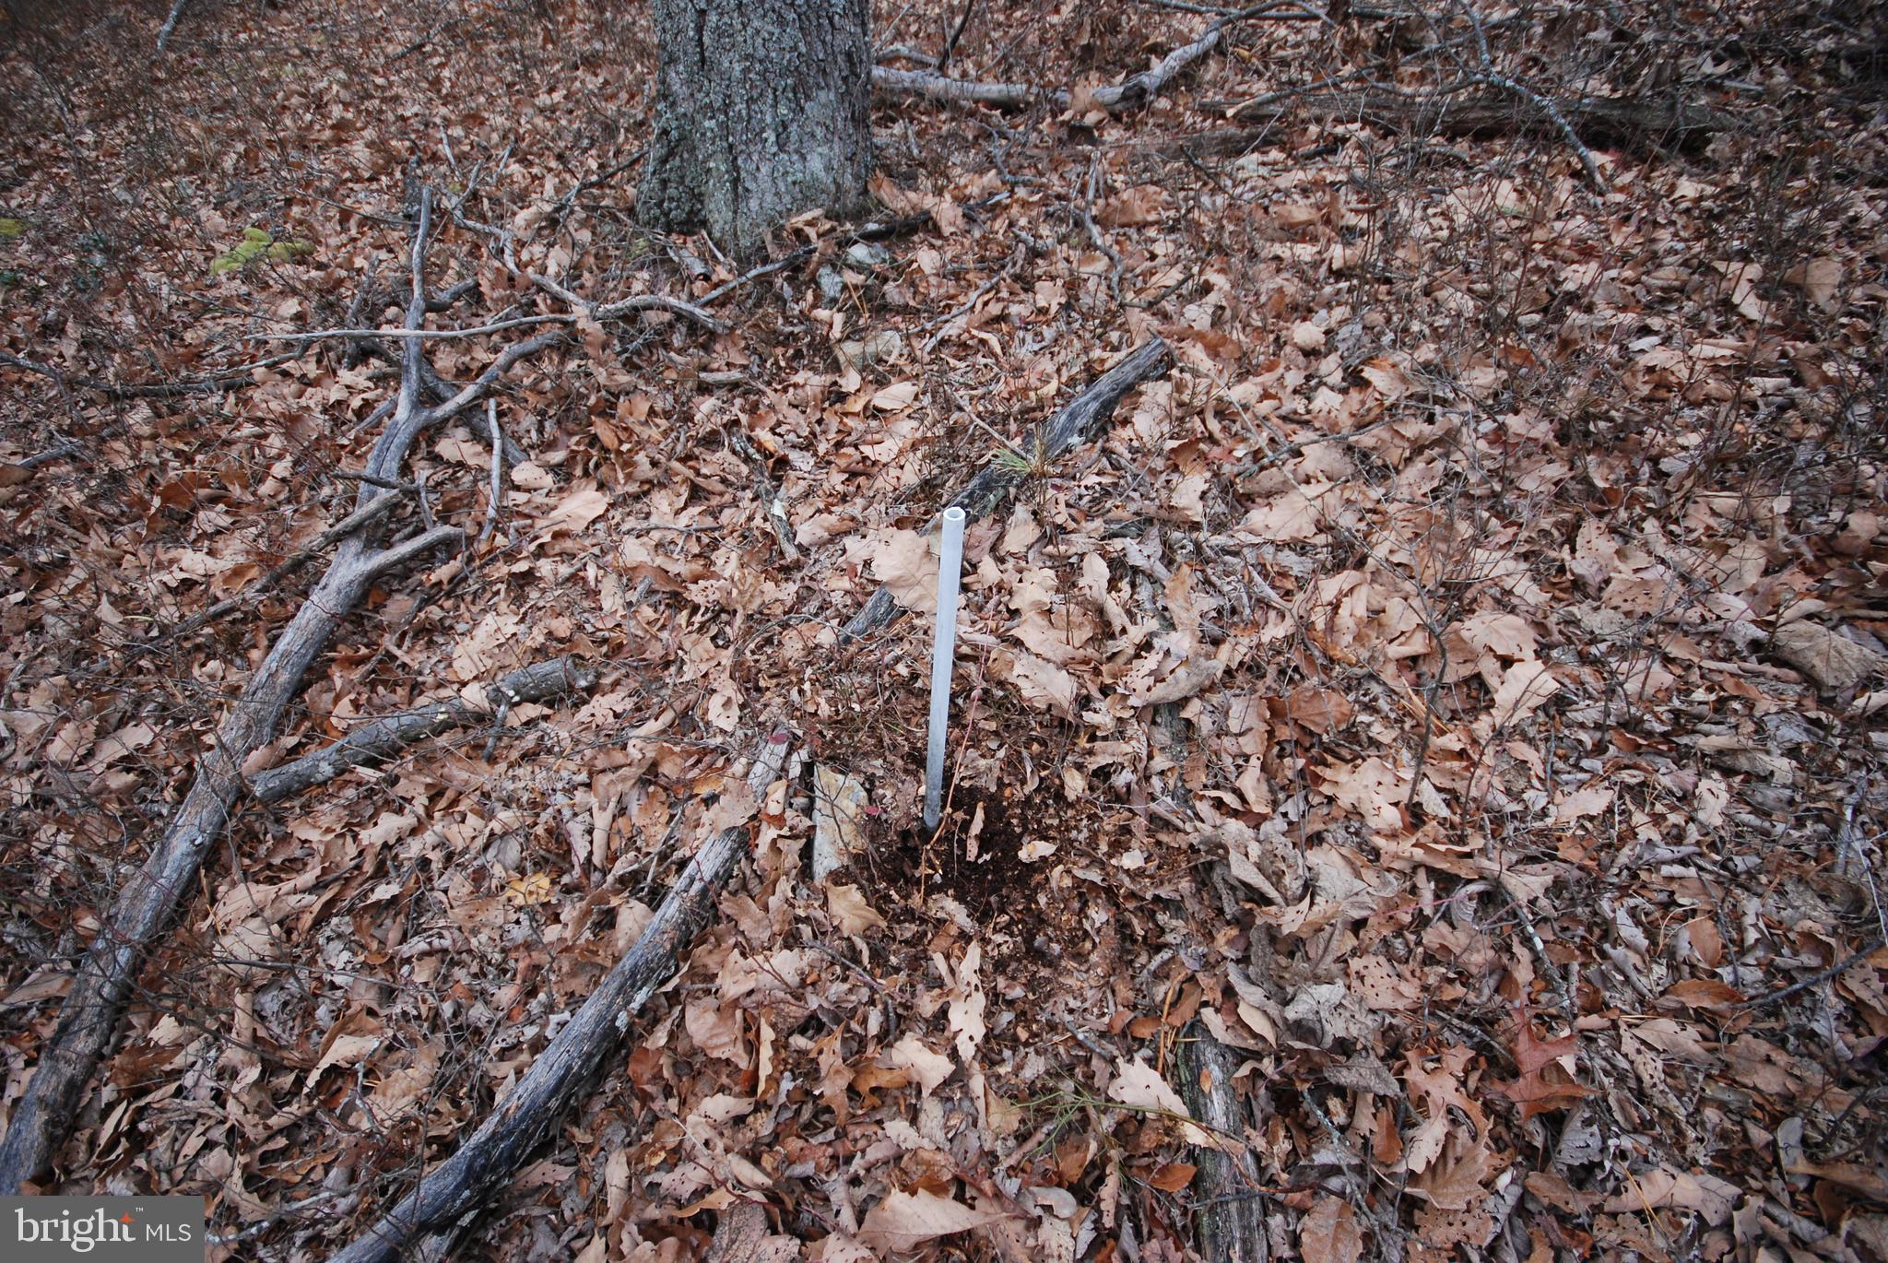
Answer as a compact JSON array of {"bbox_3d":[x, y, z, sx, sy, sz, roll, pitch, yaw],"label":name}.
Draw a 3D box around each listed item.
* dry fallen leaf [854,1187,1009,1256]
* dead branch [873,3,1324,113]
[{"bbox_3d":[-0.013,0.679,0.905,0.170,0.030,0.068,-4,48,-8],"label":"dry fallen leaf"},{"bbox_3d":[0.836,-2.530,3.443,2.450,0.320,0.660,-13,50,-16],"label":"dead branch"}]

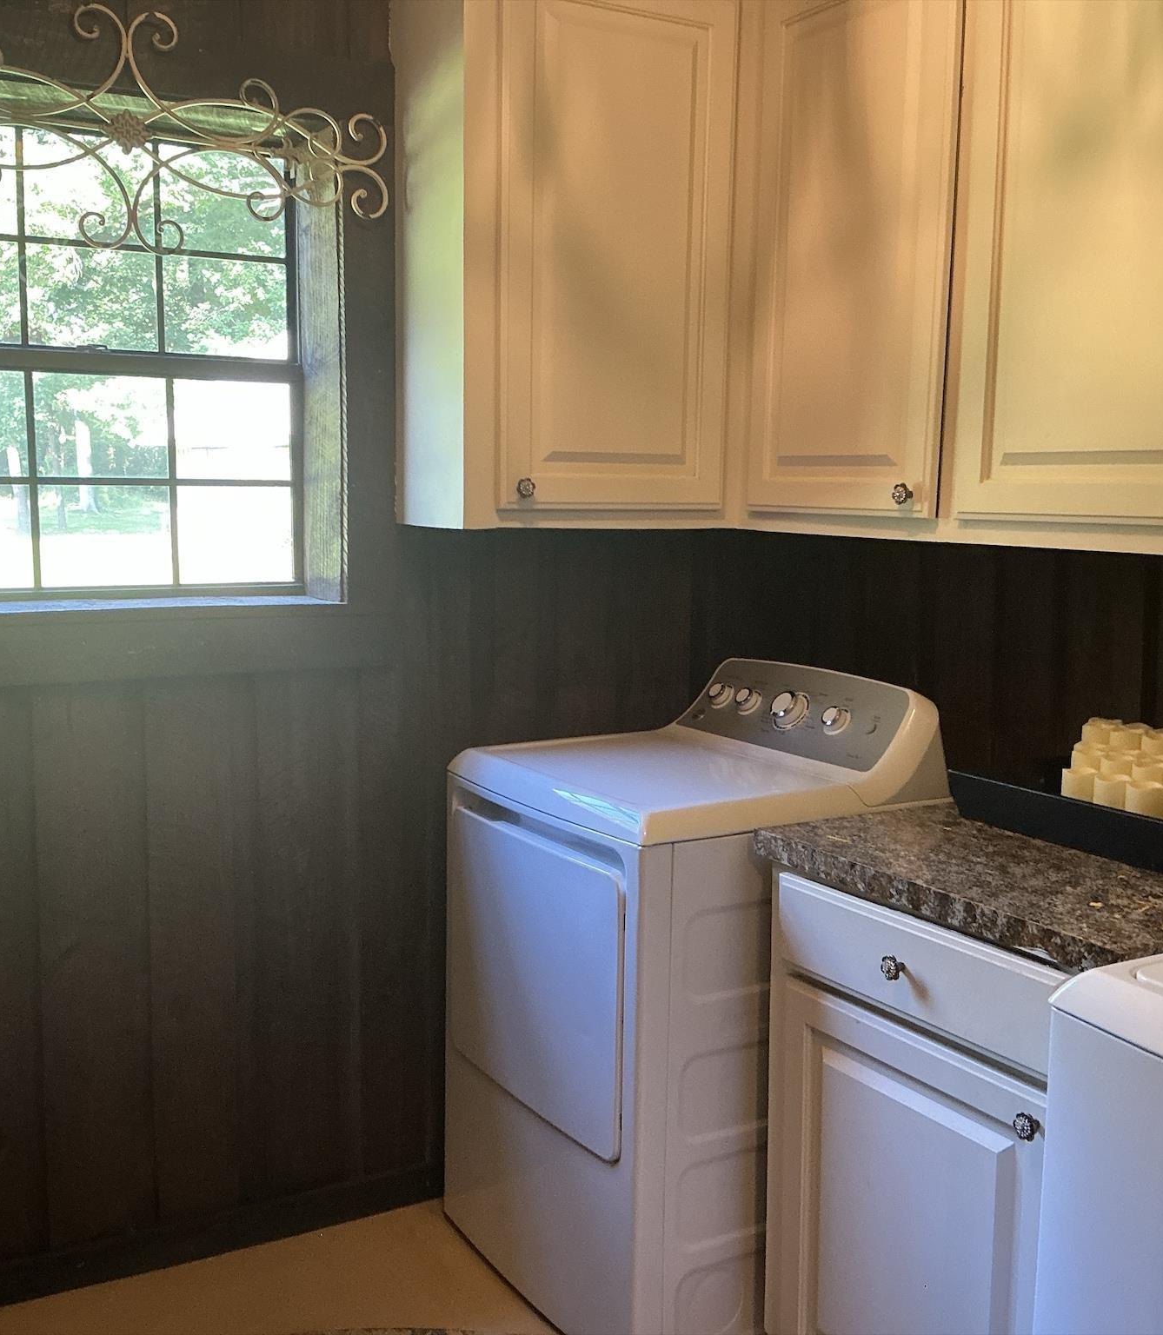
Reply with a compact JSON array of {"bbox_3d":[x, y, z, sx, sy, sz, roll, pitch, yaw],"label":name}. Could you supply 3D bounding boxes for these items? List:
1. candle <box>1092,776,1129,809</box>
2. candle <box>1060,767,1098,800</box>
[{"bbox_3d":[0.774,0.210,2.108,0.057,0.097,0.057,-3,7,-29],"label":"candle"},{"bbox_3d":[0.744,0.203,2.160,0.057,0.099,0.057,-3,7,-29],"label":"candle"}]

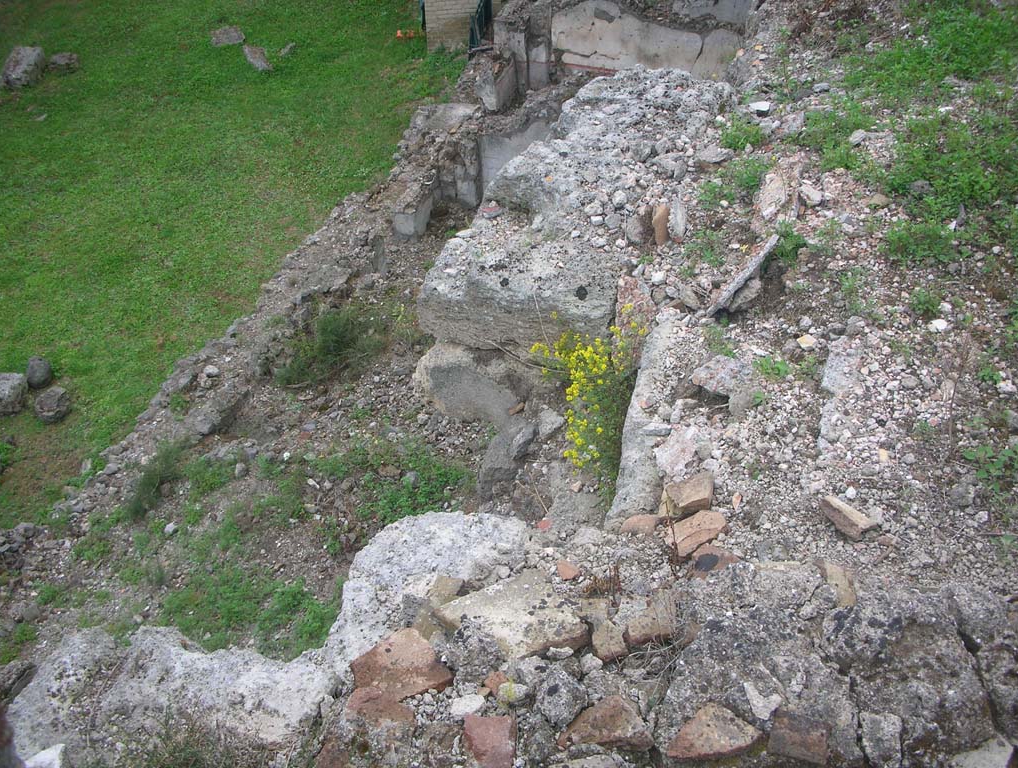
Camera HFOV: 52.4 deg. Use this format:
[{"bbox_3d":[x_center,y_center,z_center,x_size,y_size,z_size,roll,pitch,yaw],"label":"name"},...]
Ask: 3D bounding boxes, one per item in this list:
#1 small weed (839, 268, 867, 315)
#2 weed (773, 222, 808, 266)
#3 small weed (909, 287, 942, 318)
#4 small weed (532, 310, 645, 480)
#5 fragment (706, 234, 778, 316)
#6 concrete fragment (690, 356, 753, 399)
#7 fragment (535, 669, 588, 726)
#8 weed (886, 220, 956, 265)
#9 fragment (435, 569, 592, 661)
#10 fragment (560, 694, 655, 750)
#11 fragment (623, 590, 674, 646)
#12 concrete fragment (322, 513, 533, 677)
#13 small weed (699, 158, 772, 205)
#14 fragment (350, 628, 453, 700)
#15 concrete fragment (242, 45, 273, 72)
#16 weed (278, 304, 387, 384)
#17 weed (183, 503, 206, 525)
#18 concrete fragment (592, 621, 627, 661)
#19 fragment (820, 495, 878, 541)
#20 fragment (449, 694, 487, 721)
[{"bbox_3d":[1.230,-0.331,3.697,0.089,0.140,0.177,8,33,14],"label":"small weed"},{"bbox_3d":[1.098,-0.545,4.041,0.124,0.150,0.176,6,32,12],"label":"weed"},{"bbox_3d":[1.386,-0.271,3.445,0.078,0.065,0.070,15,40,20],"label":"small weed"},{"bbox_3d":[0.250,0.037,3.305,0.330,0.430,0.300,2,37,4],"label":"small weed"},{"bbox_3d":[0.857,-0.378,3.786,0.080,0.140,0.510,22,38,32],"label":"fragment"},{"bbox_3d":[0.671,-0.021,3.277,0.189,0.090,0.155,-1,31,0],"label":"concrete fragment"},{"bbox_3d":[0.110,0.655,2.173,0.108,0.090,0.121,-1,31,0],"label":"fragment"},{"bbox_3d":[1.603,-0.552,4.026,0.259,0.120,0.237,11,33,19],"label":"weed"},{"bbox_3d":[0.003,0.557,2.518,0.310,0.065,0.160,-13,39,-14],"label":"fragment"},{"bbox_3d":[0.199,0.695,2.128,0.189,0.065,0.106,-1,31,0],"label":"fragment"},{"bbox_3d":[0.344,0.576,2.550,0.120,0.050,0.120,-10,37,-12],"label":"fragment"},{"bbox_3d":[-0.196,0.541,2.680,0.520,0.220,0.420,-1,36,0],"label":"concrete fragment"},{"bbox_3d":[1.011,-0.906,4.625,0.312,0.160,0.352,5,32,10],"label":"small weed"},{"bbox_3d":[-0.251,0.652,2.414,0.205,0.050,0.125,-16,39,-18],"label":"fragment"},{"bbox_3d":[-3.617,-4.662,14.818,0.270,0.120,0.780,-17,40,-19],"label":"concrete fragment"},{"bbox_3d":[-1.092,-0.245,6.500,0.680,0.320,0.450,-1,36,0],"label":"weed"},{"bbox_3d":[-1.700,0.706,5.600,0.120,0.080,0.110,-1,36,0],"label":"weed"},{"bbox_3d":[0.226,0.579,2.331,0.076,0.050,0.096,-1,31,0],"label":"concrete fragment"},{"bbox_3d":[0.888,0.349,2.713,0.050,0.045,0.145,-23,42,-25],"label":"fragment"},{"bbox_3d":[-0.092,0.737,2.360,0.085,0.040,0.052,-10,37,-12],"label":"fragment"}]

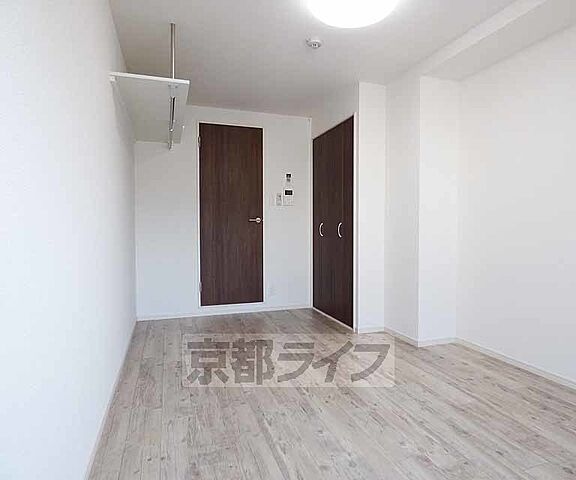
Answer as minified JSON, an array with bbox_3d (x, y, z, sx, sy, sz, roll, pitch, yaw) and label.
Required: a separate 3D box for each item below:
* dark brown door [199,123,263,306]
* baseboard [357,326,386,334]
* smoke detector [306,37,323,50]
[{"bbox_3d":[-0.626,-0.273,3.923,0.708,2.003,0.050,-1,2,-19],"label":"dark brown door"},{"bbox_3d":[0.791,0.847,3.270,0.273,0.054,0.020,-1,2,-19],"label":"baseboard"},{"bbox_3d":[0.188,-1.377,2.435,0.105,0.045,0.105,0,2,0],"label":"smoke detector"}]

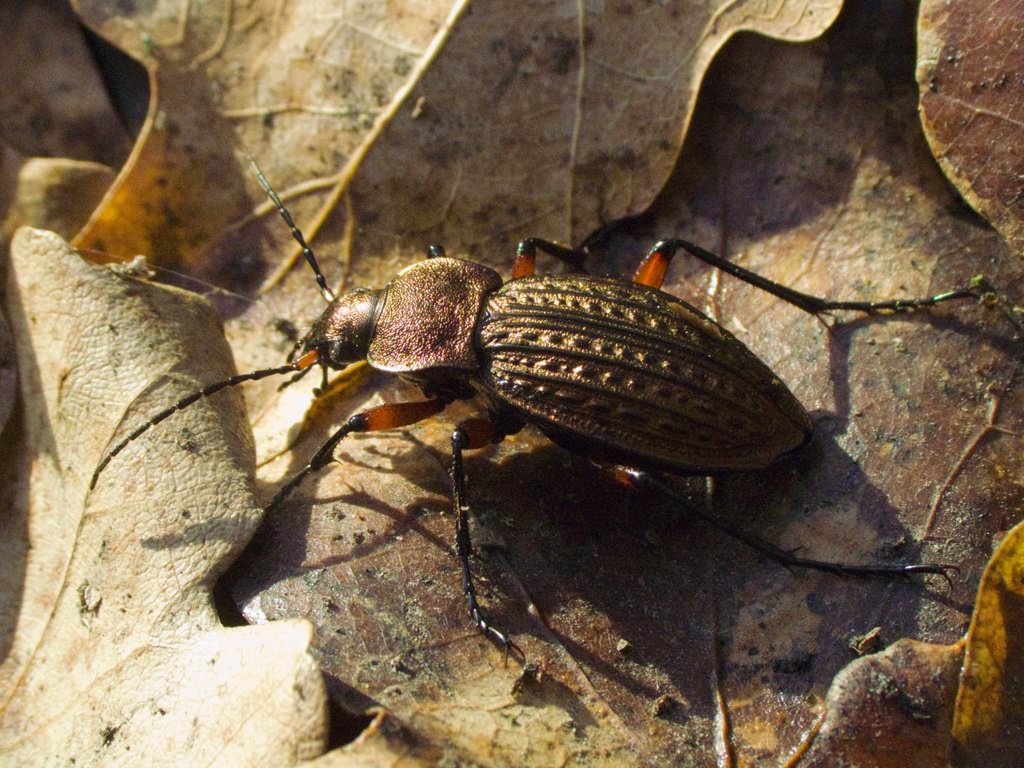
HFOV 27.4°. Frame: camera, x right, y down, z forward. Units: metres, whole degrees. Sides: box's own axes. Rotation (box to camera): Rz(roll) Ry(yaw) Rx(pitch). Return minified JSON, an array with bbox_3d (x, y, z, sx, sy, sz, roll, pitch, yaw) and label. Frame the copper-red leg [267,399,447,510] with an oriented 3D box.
[{"bbox_3d":[-0.007,0.003,0.090,0.009,0.004,0.002,-22,54,-25],"label":"copper-red leg"}]

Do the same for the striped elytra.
[{"bbox_3d":[0.006,-0.001,0.092,0.015,0.004,0.009,17,48,4],"label":"striped elytra"}]

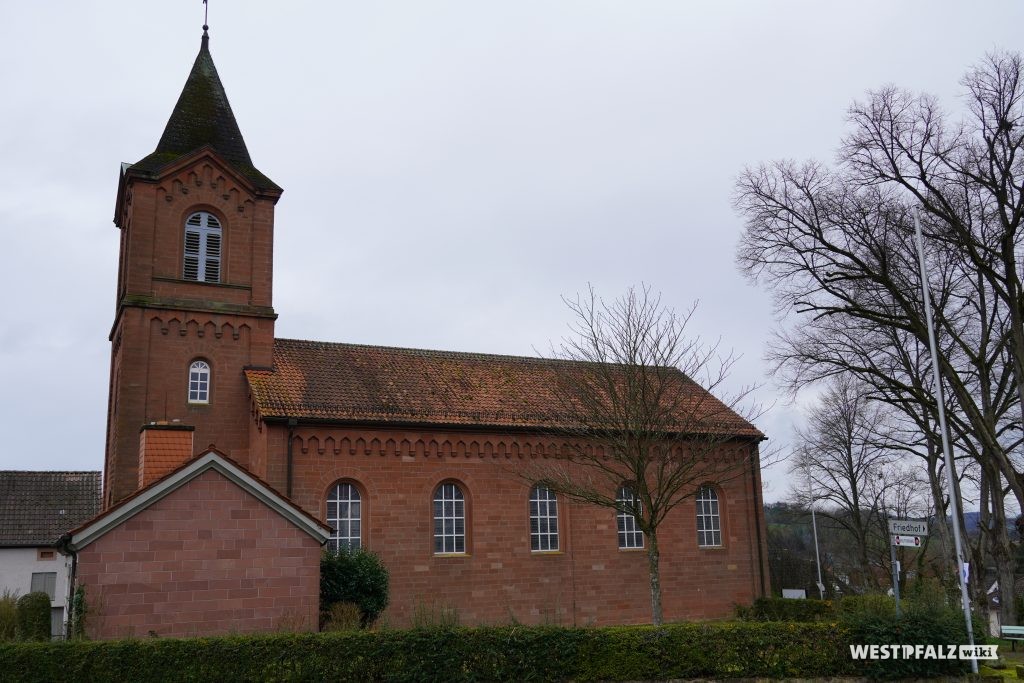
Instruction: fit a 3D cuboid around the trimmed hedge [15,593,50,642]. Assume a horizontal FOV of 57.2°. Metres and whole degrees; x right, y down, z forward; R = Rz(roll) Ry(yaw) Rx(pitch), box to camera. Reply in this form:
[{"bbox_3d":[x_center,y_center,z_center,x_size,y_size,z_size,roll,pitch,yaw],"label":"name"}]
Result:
[{"bbox_3d":[-15.022,9.193,29.500,1.100,2.531,1.120,-1,-12,0],"label":"trimmed hedge"}]

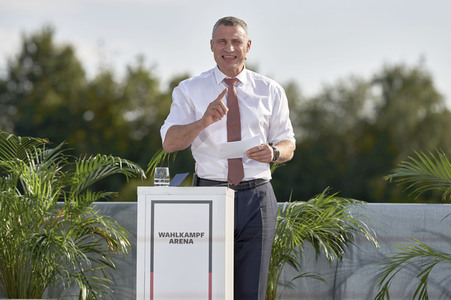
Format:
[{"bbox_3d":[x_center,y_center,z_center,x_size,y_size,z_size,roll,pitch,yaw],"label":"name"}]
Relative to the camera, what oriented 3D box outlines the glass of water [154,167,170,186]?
[{"bbox_3d":[-0.278,0.124,7.450,0.068,0.093,0.068,0,-5,0],"label":"glass of water"}]

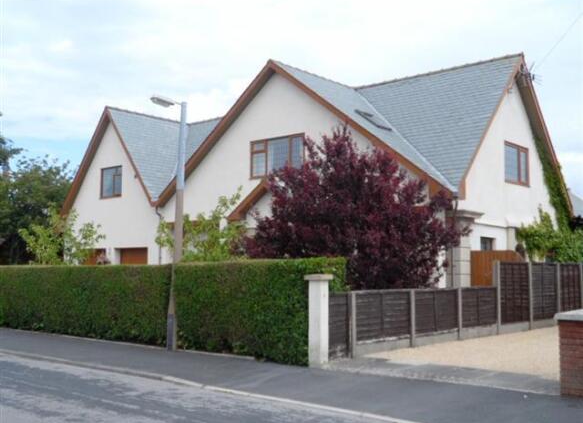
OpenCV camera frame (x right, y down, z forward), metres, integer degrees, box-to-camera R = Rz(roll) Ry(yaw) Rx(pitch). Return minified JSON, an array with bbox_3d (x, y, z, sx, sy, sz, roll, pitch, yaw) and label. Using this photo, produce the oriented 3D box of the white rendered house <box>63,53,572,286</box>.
[{"bbox_3d":[-0.317,-0.365,27.185,19.539,8.252,8.201,-4,-6,41],"label":"white rendered house"}]

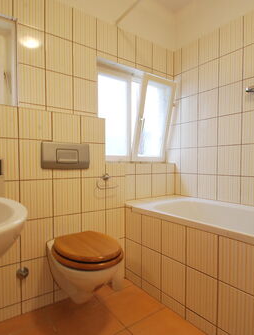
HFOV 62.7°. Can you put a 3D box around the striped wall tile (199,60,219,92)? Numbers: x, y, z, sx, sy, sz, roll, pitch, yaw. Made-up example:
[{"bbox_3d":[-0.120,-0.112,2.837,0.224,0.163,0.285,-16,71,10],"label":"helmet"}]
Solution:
[{"bbox_3d":[0.747,-0.830,1.908,0.010,0.250,0.200,-1,2,-36],"label":"striped wall tile"}]

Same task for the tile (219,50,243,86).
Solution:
[{"bbox_3d":[0.857,-0.817,1.728,0.010,0.250,0.200,-1,2,-38],"label":"tile"}]

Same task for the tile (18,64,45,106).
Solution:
[{"bbox_3d":[-0.648,-0.564,1.432,0.170,0.252,0.010,-1,1,-34],"label":"tile"}]

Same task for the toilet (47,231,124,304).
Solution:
[{"bbox_3d":[-0.245,0.639,1.217,0.365,0.395,0.520,-1,2,-32],"label":"toilet"}]

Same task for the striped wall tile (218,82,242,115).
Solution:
[{"bbox_3d":[0.846,-0.558,1.716,0.010,0.249,0.191,-1,2,-39],"label":"striped wall tile"}]

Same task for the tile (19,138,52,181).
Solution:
[{"bbox_3d":[-0.574,-0.050,1.321,0.200,0.250,0.010,-1,2,-35],"label":"tile"}]

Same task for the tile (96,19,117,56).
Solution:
[{"bbox_3d":[-0.161,-1.078,1.743,0.200,0.250,0.010,-1,2,-36],"label":"tile"}]

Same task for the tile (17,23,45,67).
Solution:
[{"bbox_3d":[-0.649,-0.821,1.425,0.170,0.252,0.010,-1,1,-34],"label":"tile"}]

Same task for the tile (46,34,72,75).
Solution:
[{"bbox_3d":[-0.489,-0.811,1.508,0.200,0.250,0.010,-1,2,-35],"label":"tile"}]

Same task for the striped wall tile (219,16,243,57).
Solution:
[{"bbox_3d":[0.869,-1.082,1.742,0.010,0.249,0.195,-1,2,-39],"label":"striped wall tile"}]

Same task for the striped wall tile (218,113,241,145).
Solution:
[{"bbox_3d":[0.847,-0.308,1.722,0.010,0.249,0.191,-1,2,-39],"label":"striped wall tile"}]

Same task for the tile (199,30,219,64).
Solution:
[{"bbox_3d":[0.744,-1.086,1.898,0.010,0.248,0.195,-1,2,-39],"label":"tile"}]

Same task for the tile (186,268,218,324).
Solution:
[{"bbox_3d":[0.424,0.722,1.188,0.010,0.254,0.195,-1,2,-39],"label":"tile"}]

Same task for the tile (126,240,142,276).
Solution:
[{"bbox_3d":[0.052,0.715,1.658,0.010,0.250,0.200,-1,2,-36],"label":"tile"}]

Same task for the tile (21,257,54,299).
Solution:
[{"bbox_3d":[-0.574,0.706,1.342,0.200,0.250,0.010,-1,2,-35],"label":"tile"}]

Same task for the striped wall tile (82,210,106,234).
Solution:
[{"bbox_3d":[-0.249,0.463,1.599,0.200,0.250,0.010,-1,2,-36],"label":"striped wall tile"}]

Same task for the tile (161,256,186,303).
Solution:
[{"bbox_3d":[0.300,0.723,1.349,0.010,0.252,0.200,-1,2,-39],"label":"tile"}]

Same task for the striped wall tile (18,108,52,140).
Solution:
[{"bbox_3d":[-0.570,-0.270,1.306,0.191,0.188,0.010,-1,2,-32],"label":"striped wall tile"}]

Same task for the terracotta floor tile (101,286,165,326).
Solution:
[{"bbox_3d":[0.022,0.923,1.411,0.300,0.010,0.310,-1,2,-35],"label":"terracotta floor tile"}]

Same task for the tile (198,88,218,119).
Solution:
[{"bbox_3d":[0.745,-0.569,1.917,0.010,0.250,0.200,-1,2,-36],"label":"tile"}]

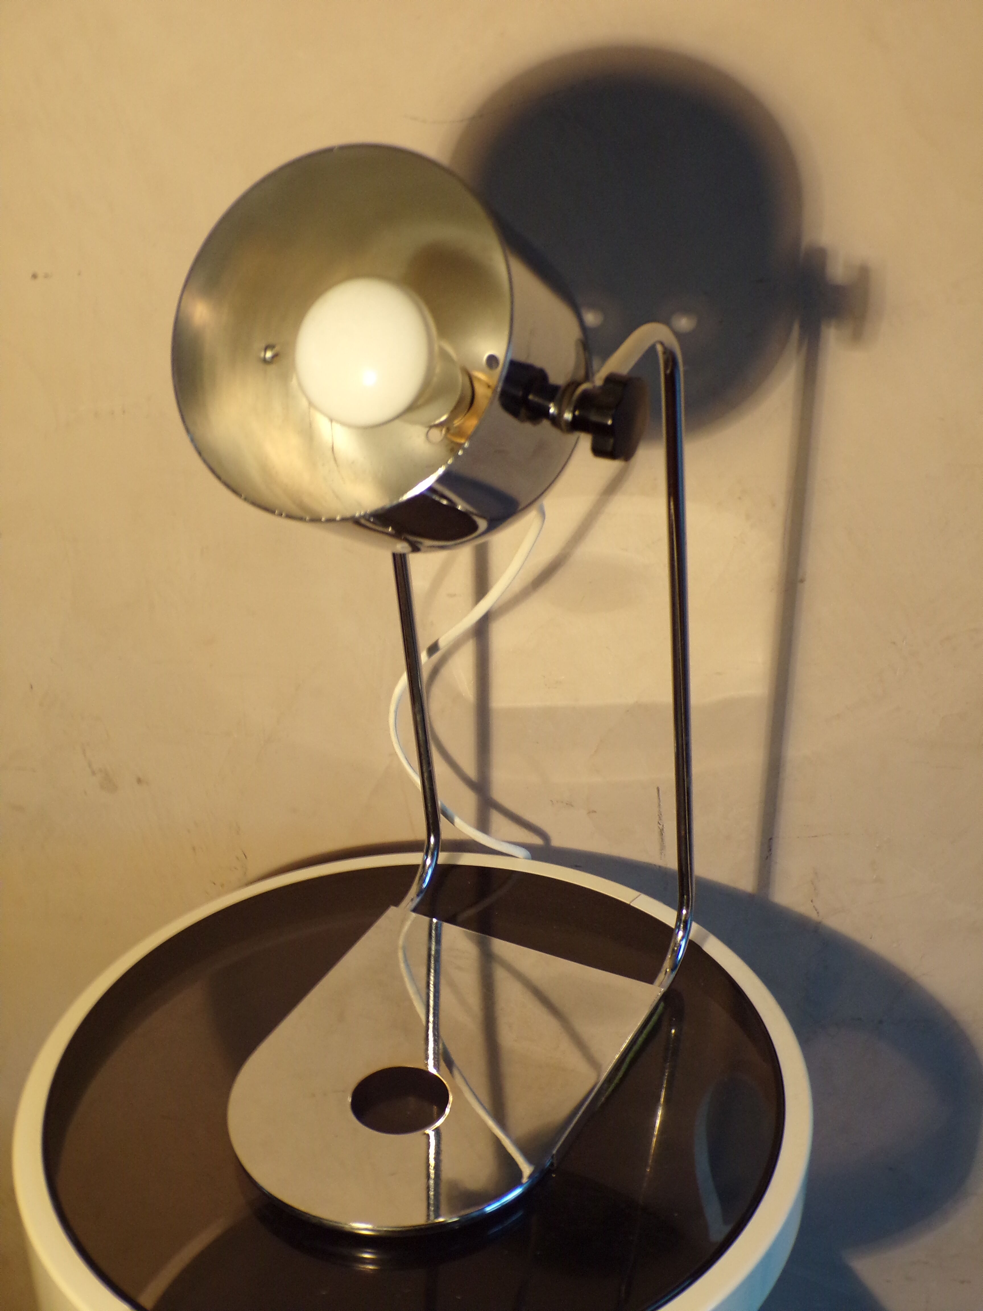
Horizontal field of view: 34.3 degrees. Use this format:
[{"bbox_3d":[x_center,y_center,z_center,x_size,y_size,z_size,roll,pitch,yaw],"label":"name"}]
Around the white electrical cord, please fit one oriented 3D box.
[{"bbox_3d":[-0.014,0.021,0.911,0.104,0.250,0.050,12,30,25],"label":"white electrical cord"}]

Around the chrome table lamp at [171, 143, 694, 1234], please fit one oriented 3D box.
[{"bbox_3d":[-0.021,0.004,0.717,0.203,0.459,0.262,12,30,25],"label":"chrome table lamp"}]

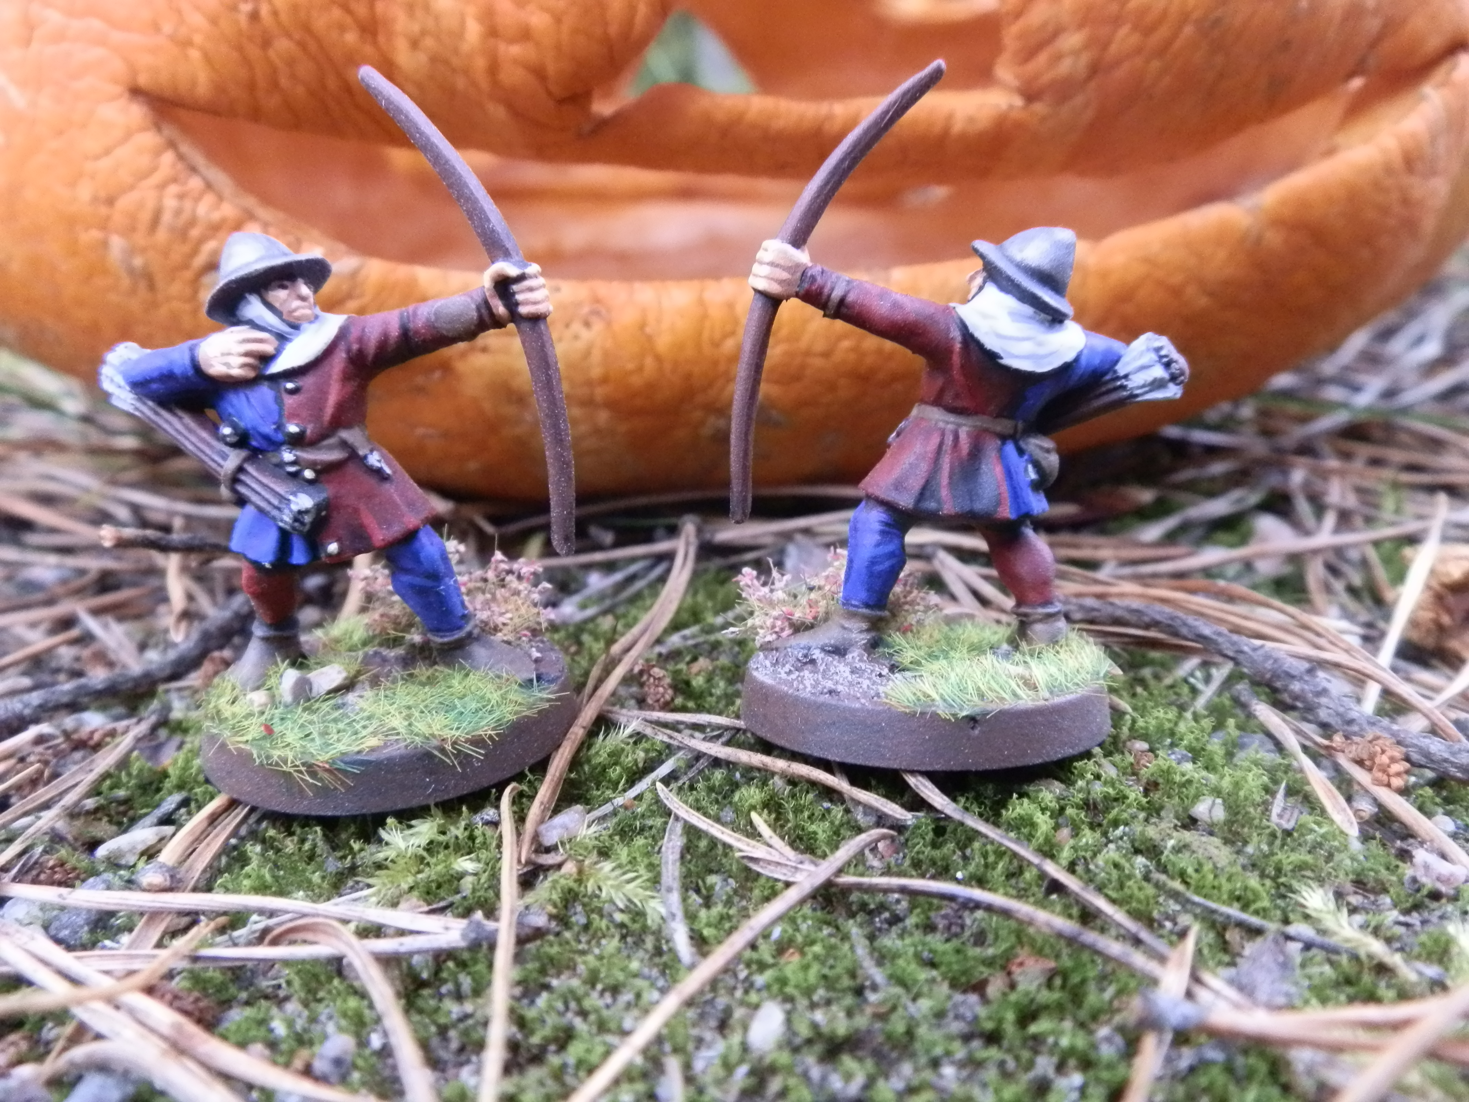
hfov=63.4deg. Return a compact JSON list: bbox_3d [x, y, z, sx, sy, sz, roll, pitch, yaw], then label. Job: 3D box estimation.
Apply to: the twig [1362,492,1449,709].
[{"bbox_3d":[0.062,0.003,0.108,0.002,0.002,0.053,8,24,34],"label":"twig"}]

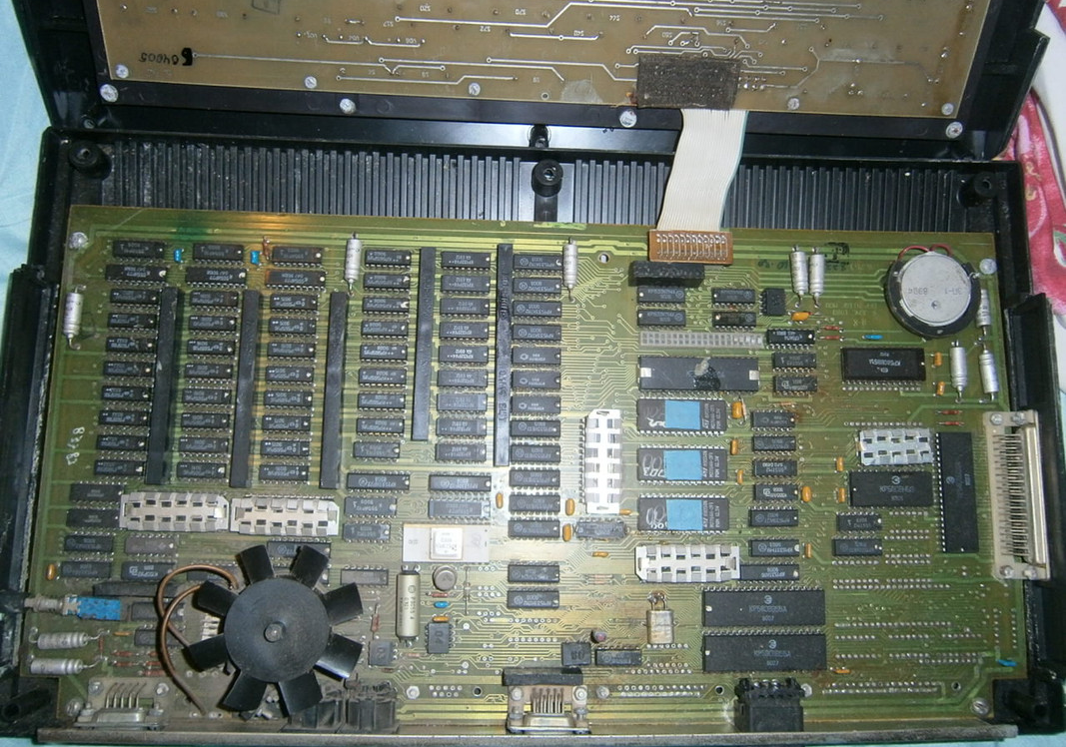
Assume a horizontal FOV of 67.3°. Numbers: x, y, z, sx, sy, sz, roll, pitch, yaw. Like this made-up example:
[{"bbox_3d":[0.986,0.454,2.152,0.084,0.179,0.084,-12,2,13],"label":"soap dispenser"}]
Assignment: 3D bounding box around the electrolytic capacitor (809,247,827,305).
[{"bbox_3d":[0.121,-0.041,0.340,0.006,0.006,0.025,3,82,-2],"label":"electrolytic capacitor"}]

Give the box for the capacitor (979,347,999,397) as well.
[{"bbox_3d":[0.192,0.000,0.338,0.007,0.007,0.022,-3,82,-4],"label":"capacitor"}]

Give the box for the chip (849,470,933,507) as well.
[{"bbox_3d":[0.149,0.048,0.334,0.035,0.005,0.015,1,82,-3],"label":"chip"}]

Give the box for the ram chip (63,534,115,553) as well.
[{"bbox_3d":[-0.170,0.066,0.309,0.019,0.004,0.007,1,81,-3],"label":"ram chip"}]

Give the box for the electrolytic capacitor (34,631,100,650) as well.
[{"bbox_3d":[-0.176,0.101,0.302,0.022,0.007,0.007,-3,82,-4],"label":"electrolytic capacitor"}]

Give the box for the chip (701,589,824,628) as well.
[{"bbox_3d":[0.094,0.095,0.324,0.051,0.005,0.014,1,82,-3],"label":"chip"}]

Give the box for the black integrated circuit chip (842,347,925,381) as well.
[{"bbox_3d":[0.149,-0.004,0.341,0.036,0.005,0.014,1,82,-3],"label":"black integrated circuit chip"}]

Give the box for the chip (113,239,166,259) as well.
[{"bbox_3d":[-0.162,-0.052,0.329,0.020,0.004,0.007,1,83,-3],"label":"chip"}]

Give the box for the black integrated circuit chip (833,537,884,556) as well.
[{"bbox_3d":[0.133,0.071,0.327,0.020,0.004,0.007,1,83,-3],"label":"black integrated circuit chip"}]

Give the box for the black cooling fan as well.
[{"bbox_3d":[-0.095,0.095,0.297,0.063,0.019,0.062,1,83,-3],"label":"black cooling fan"}]

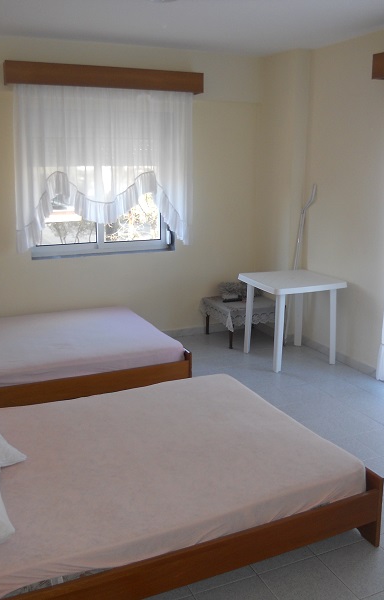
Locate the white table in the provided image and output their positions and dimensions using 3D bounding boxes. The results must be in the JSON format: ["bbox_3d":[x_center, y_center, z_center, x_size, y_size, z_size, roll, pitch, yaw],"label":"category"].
[{"bbox_3d":[0.903,0.173,5.700,0.706,0.739,0.725,-6,15,-25],"label":"white table"}]

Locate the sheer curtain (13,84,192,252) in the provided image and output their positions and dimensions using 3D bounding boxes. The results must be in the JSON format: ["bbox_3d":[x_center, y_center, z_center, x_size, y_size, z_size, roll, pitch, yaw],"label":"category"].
[{"bbox_3d":[-0.764,-1.150,5.716,1.614,1.479,0.146,-6,15,-25],"label":"sheer curtain"}]

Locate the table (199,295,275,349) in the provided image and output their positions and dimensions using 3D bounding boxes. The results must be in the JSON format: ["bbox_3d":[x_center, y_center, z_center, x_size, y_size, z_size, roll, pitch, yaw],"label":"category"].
[{"bbox_3d":[0.523,0.203,6.363,0.595,0.375,0.578,-6,15,-25],"label":"table"}]

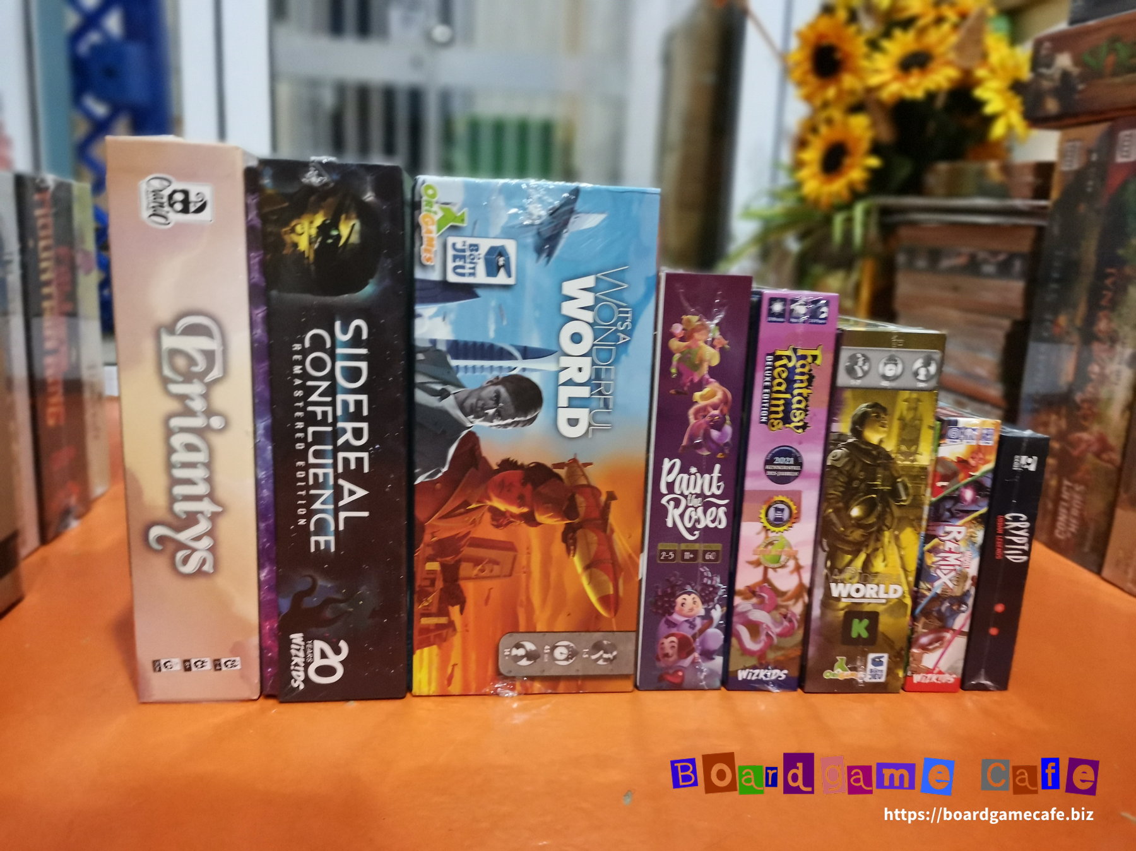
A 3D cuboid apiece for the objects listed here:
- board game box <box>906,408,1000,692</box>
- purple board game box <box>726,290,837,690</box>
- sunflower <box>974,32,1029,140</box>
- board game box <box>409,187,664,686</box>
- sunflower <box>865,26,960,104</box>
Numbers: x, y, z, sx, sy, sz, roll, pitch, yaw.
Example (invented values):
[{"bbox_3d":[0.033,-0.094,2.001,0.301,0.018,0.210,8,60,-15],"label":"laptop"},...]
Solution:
[{"bbox_3d":[0.225,0.068,0.565,0.034,0.170,0.122,2,12,-2],"label":"board game box"},{"bbox_3d":[0.117,0.023,0.592,0.043,0.238,0.205,2,12,-3],"label":"purple board game box"},{"bbox_3d":[0.593,-0.453,1.140,0.120,0.135,0.050,-2,6,-22],"label":"sunflower"},{"bbox_3d":[-0.031,-0.005,0.569,0.128,0.289,0.200,1,12,-7],"label":"board game box"},{"bbox_3d":[0.469,-0.488,1.150,0.122,0.115,0.045,11,-9,35],"label":"sunflower"}]

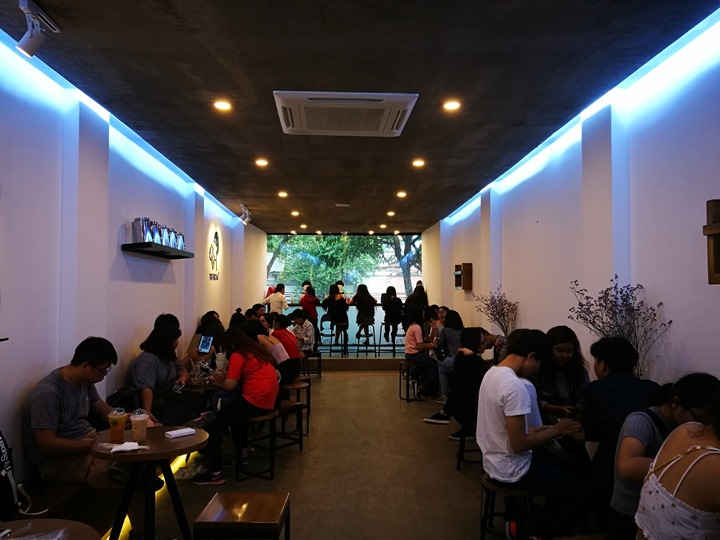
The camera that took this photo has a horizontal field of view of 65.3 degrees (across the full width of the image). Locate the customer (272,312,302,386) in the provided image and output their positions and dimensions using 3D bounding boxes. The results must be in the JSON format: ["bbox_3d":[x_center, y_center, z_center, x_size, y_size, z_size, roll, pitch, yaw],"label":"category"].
[{"bbox_3d":[-1.008,1.163,6.857,0.660,1.180,0.450,-1,-2,28],"label":"customer"}]

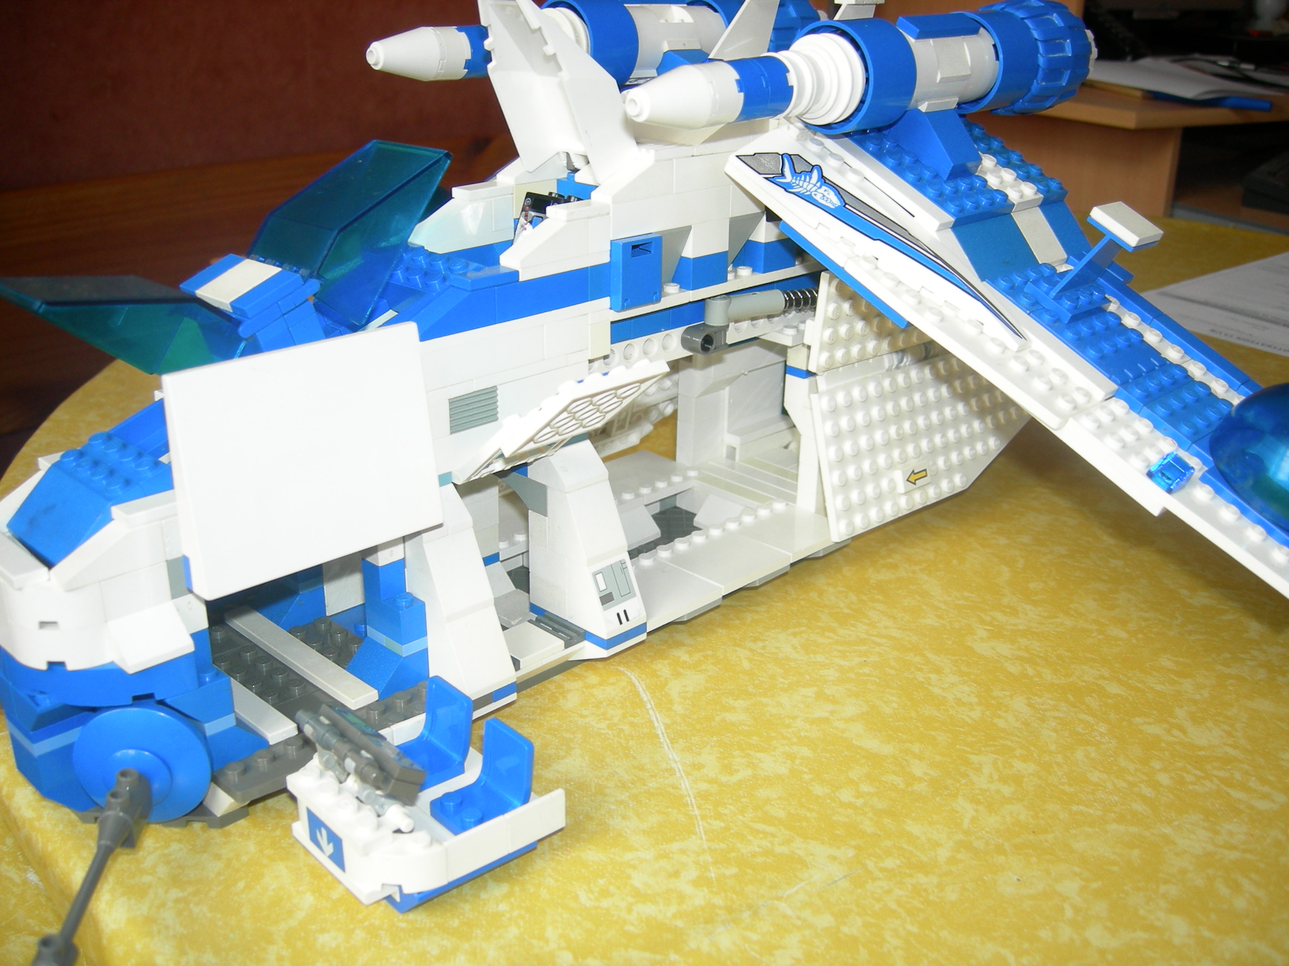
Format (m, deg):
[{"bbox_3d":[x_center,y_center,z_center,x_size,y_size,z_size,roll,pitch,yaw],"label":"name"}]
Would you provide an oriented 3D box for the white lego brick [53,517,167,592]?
[{"bbox_3d":[-0.121,0.015,0.302,0.008,0.010,0.024,21,29,41],"label":"white lego brick"}]

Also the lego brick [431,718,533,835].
[{"bbox_3d":[-0.038,0.068,0.309,0.019,0.019,0.016,-16,25,-38],"label":"lego brick"}]

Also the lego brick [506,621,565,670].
[{"bbox_3d":[-0.033,0.044,0.368,0.016,0.003,0.016,21,29,41],"label":"lego brick"}]

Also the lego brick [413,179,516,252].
[{"bbox_3d":[-0.052,-0.075,0.377,0.008,0.016,0.032,20,28,40],"label":"lego brick"}]

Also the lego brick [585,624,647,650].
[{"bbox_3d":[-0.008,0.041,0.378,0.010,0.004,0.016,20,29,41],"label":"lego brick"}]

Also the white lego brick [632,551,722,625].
[{"bbox_3d":[0.001,0.032,0.401,0.032,0.005,0.032,20,29,41],"label":"white lego brick"}]

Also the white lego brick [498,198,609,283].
[{"bbox_3d":[-0.023,-0.064,0.353,0.008,0.016,0.032,21,29,41],"label":"white lego brick"}]

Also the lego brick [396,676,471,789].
[{"bbox_3d":[-0.054,0.062,0.328,0.019,0.020,0.016,-18,28,-39],"label":"lego brick"}]

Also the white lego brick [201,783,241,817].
[{"bbox_3d":[-0.100,0.074,0.320,0.010,0.006,0.009,20,28,40],"label":"white lego brick"}]

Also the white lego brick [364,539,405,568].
[{"bbox_3d":[-0.068,0.016,0.349,0.008,0.010,0.008,20,28,40],"label":"white lego brick"}]

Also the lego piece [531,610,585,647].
[{"bbox_3d":[-0.025,0.041,0.376,0.016,0.003,0.008,21,29,41],"label":"lego piece"}]

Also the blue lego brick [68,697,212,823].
[{"bbox_3d":[-0.118,0.068,0.314,0.032,0.032,0.007,0,22,-2],"label":"blue lego brick"}]

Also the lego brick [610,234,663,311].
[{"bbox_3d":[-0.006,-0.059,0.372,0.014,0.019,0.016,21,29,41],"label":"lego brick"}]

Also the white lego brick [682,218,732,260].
[{"bbox_3d":[0.016,-0.073,0.393,0.010,0.010,0.016,21,29,41],"label":"white lego brick"}]

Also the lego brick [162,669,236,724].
[{"bbox_3d":[-0.106,0.050,0.311,0.012,0.010,0.016,20,28,40],"label":"lego brick"}]

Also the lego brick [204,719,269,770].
[{"bbox_3d":[-0.099,0.058,0.314,0.015,0.010,0.016,20,29,41],"label":"lego brick"}]

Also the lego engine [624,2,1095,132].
[{"bbox_3d":[0.067,-0.112,0.367,0.035,0.035,0.203,19,29,40],"label":"lego engine"}]

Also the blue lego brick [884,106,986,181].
[{"bbox_3d":[0.088,-0.103,0.397,0.016,0.013,0.024,-22,57,-41],"label":"blue lego brick"}]

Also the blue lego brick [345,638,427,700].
[{"bbox_3d":[-0.068,0.048,0.355,0.016,0.010,0.016,20,28,40],"label":"blue lego brick"}]

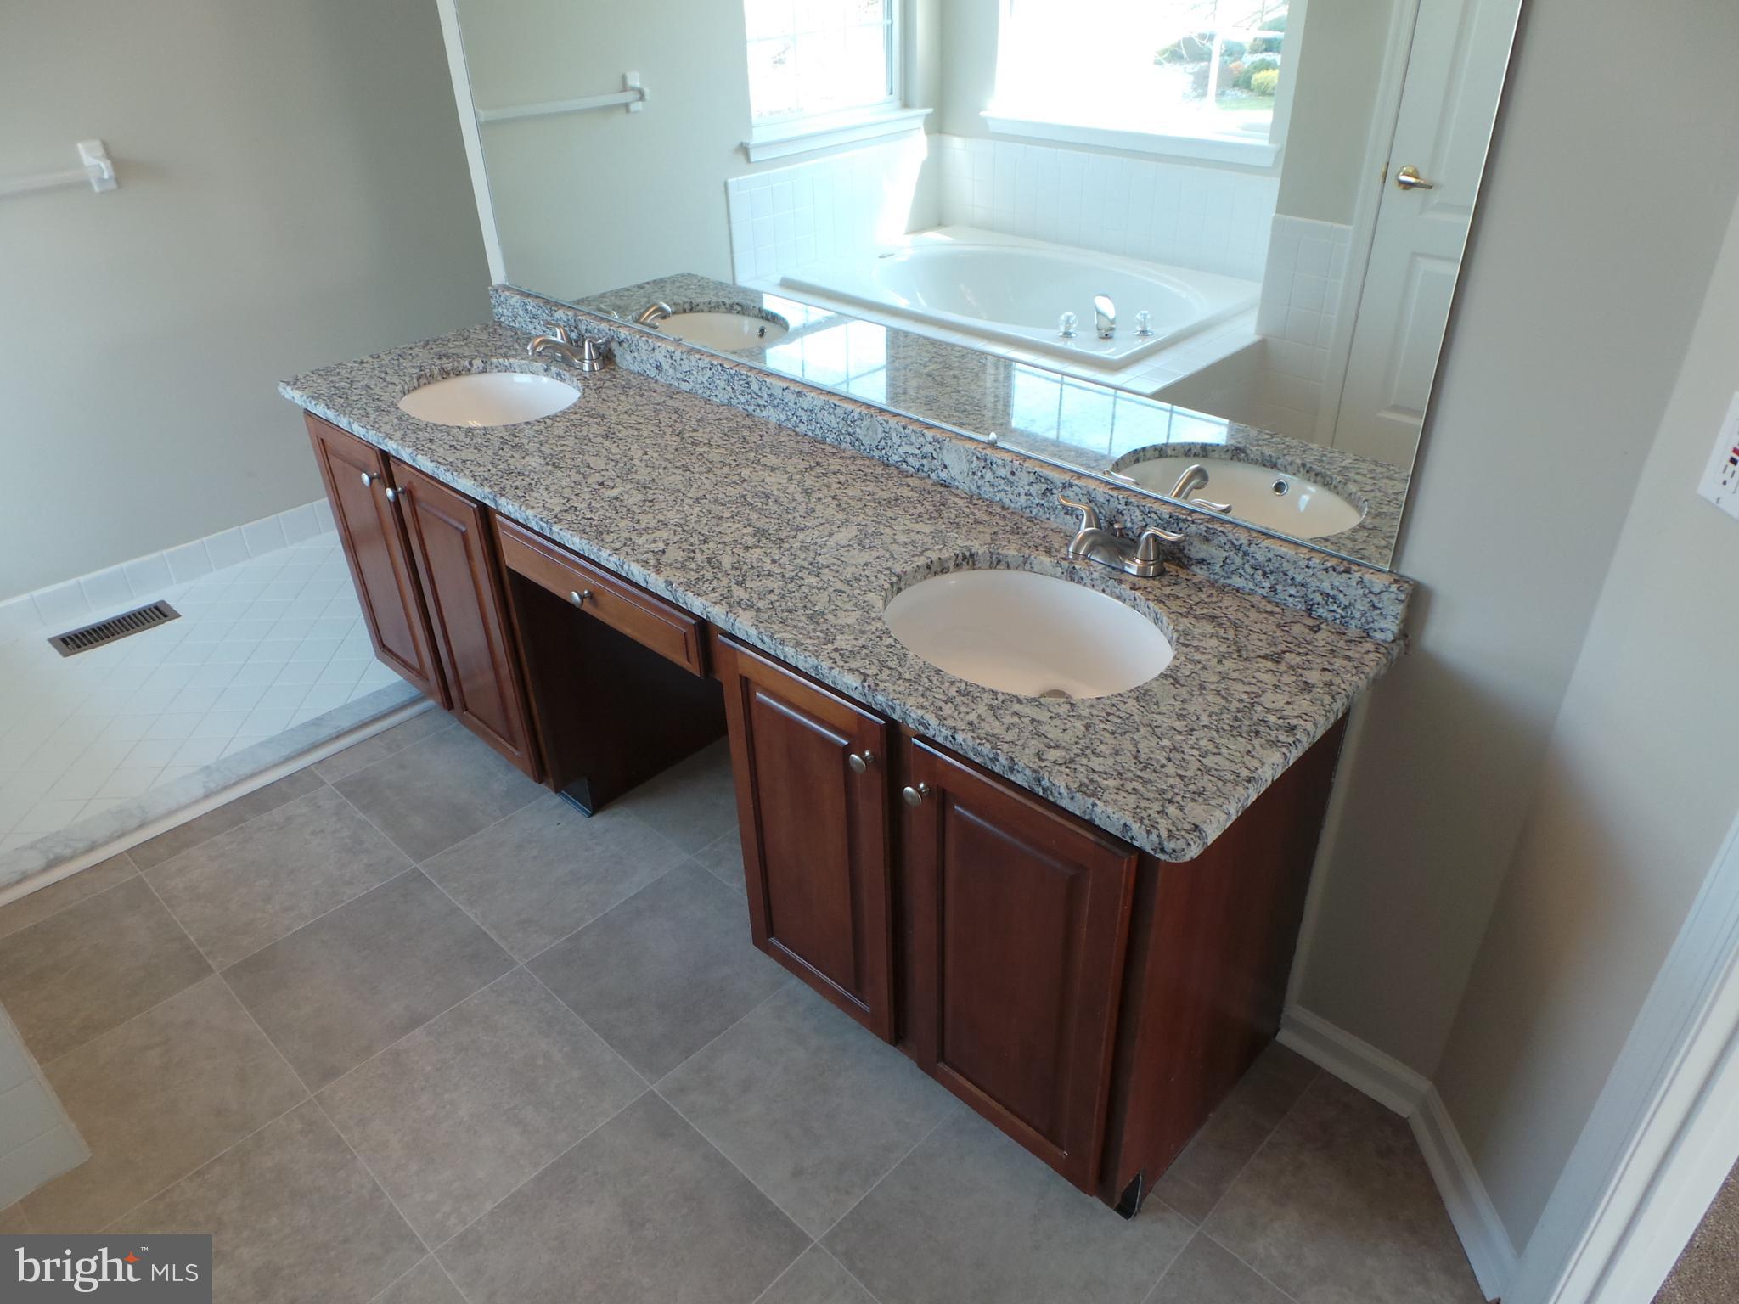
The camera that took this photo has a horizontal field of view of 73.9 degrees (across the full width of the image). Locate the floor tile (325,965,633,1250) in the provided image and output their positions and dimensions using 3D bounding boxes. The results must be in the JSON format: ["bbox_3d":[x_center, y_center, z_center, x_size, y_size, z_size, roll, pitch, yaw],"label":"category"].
[{"bbox_3d":[-0.652,0.745,1.951,0.403,0.010,0.403,26,41,36],"label":"floor tile"}]

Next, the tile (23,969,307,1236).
[{"bbox_3d":[-1.222,0.764,1.946,0.403,0.010,0.403,26,41,36],"label":"tile"}]

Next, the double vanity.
[{"bbox_3d":[-0.282,0.015,2.222,2.231,0.919,0.572,26,41,36],"label":"double vanity"}]

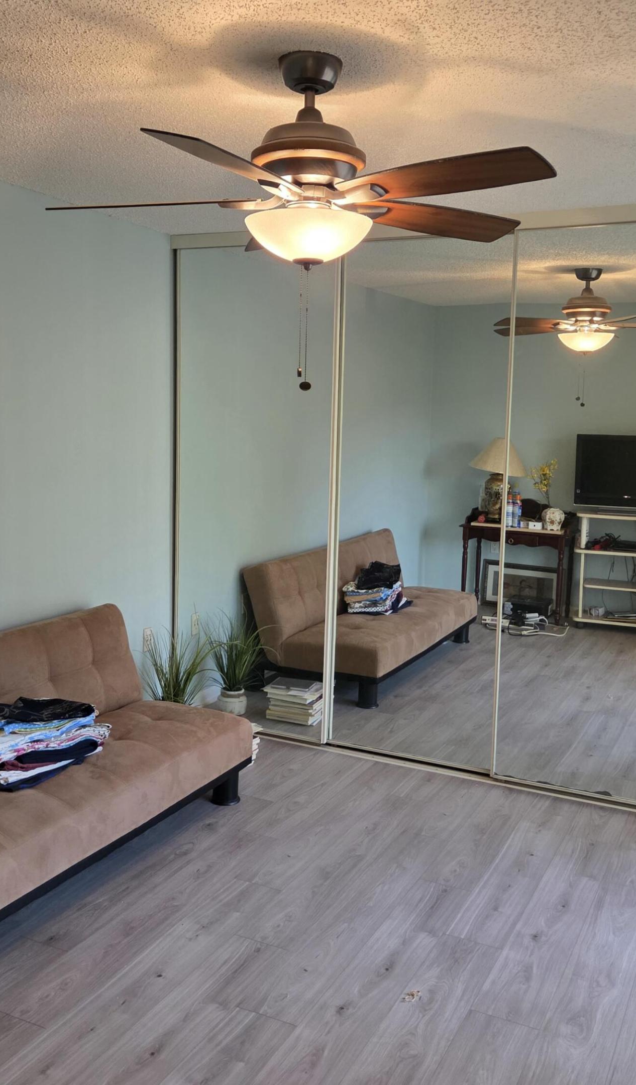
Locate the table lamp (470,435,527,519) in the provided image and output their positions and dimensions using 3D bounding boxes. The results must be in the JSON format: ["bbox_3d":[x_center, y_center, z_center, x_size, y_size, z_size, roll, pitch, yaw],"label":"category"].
[{"bbox_3d":[1.436,-0.495,7.658,0.458,0.680,0.458,5,8,26],"label":"table lamp"}]

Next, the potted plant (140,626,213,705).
[{"bbox_3d":[-0.674,0.692,4.574,0.380,0.540,0.380,1,8,0],"label":"potted plant"}]

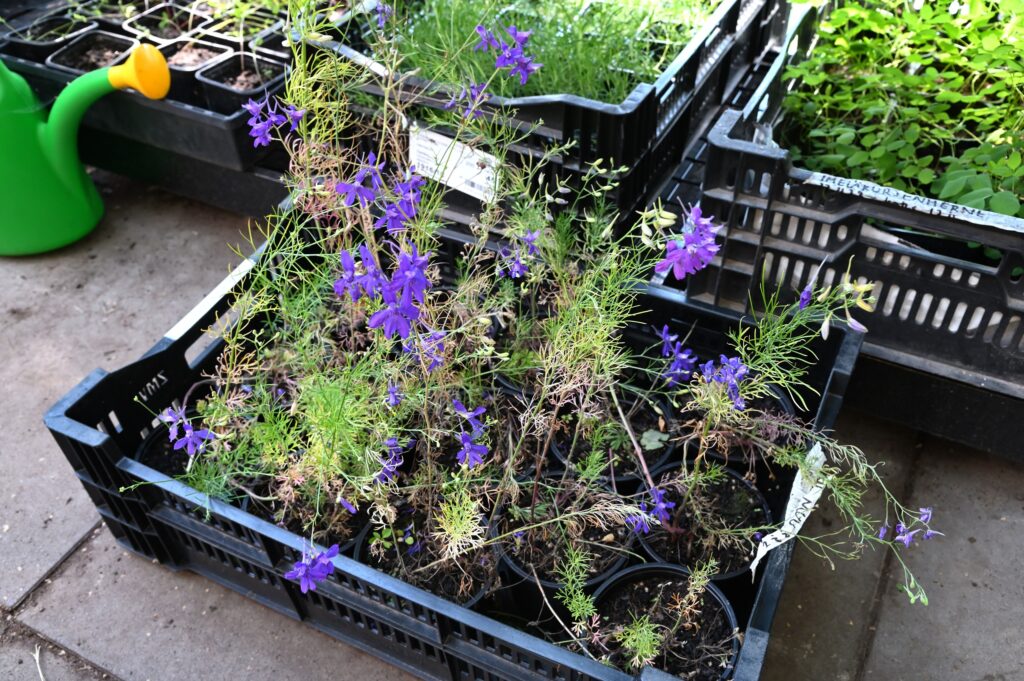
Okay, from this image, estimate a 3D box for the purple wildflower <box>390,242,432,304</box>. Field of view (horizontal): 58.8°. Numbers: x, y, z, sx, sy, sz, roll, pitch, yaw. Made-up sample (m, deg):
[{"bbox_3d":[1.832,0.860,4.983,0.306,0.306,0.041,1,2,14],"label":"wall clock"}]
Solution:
[{"bbox_3d":[-0.073,-0.049,0.660,0.031,0.040,0.026,-6,43,-6],"label":"purple wildflower"}]

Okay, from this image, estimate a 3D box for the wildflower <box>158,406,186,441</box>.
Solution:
[{"bbox_3d":[-0.299,0.073,0.800,0.027,0.027,0.025,28,52,28],"label":"wildflower"}]

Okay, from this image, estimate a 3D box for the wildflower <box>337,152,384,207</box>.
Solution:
[{"bbox_3d":[-0.117,-0.124,0.700,0.037,0.036,0.026,-8,43,-8],"label":"wildflower"}]

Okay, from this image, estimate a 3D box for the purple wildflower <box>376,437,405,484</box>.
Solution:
[{"bbox_3d":[-0.099,0.098,0.740,0.023,0.034,0.023,-9,43,-9],"label":"purple wildflower"}]

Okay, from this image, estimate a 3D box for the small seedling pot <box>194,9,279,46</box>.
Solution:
[{"bbox_3d":[-0.385,-0.421,1.333,0.092,0.090,0.092,24,50,25],"label":"small seedling pot"}]

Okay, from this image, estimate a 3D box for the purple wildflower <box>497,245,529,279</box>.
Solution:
[{"bbox_3d":[0.000,-0.071,0.815,0.028,0.027,0.025,-2,41,0],"label":"purple wildflower"}]

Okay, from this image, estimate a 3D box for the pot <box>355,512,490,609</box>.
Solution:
[{"bbox_3d":[-0.071,0.214,0.786,0.118,0.100,0.118,-1,43,1],"label":"pot"}]

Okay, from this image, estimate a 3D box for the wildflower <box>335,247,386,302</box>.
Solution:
[{"bbox_3d":[-0.112,-0.049,0.670,0.038,0.036,0.025,-9,43,-9],"label":"wildflower"}]

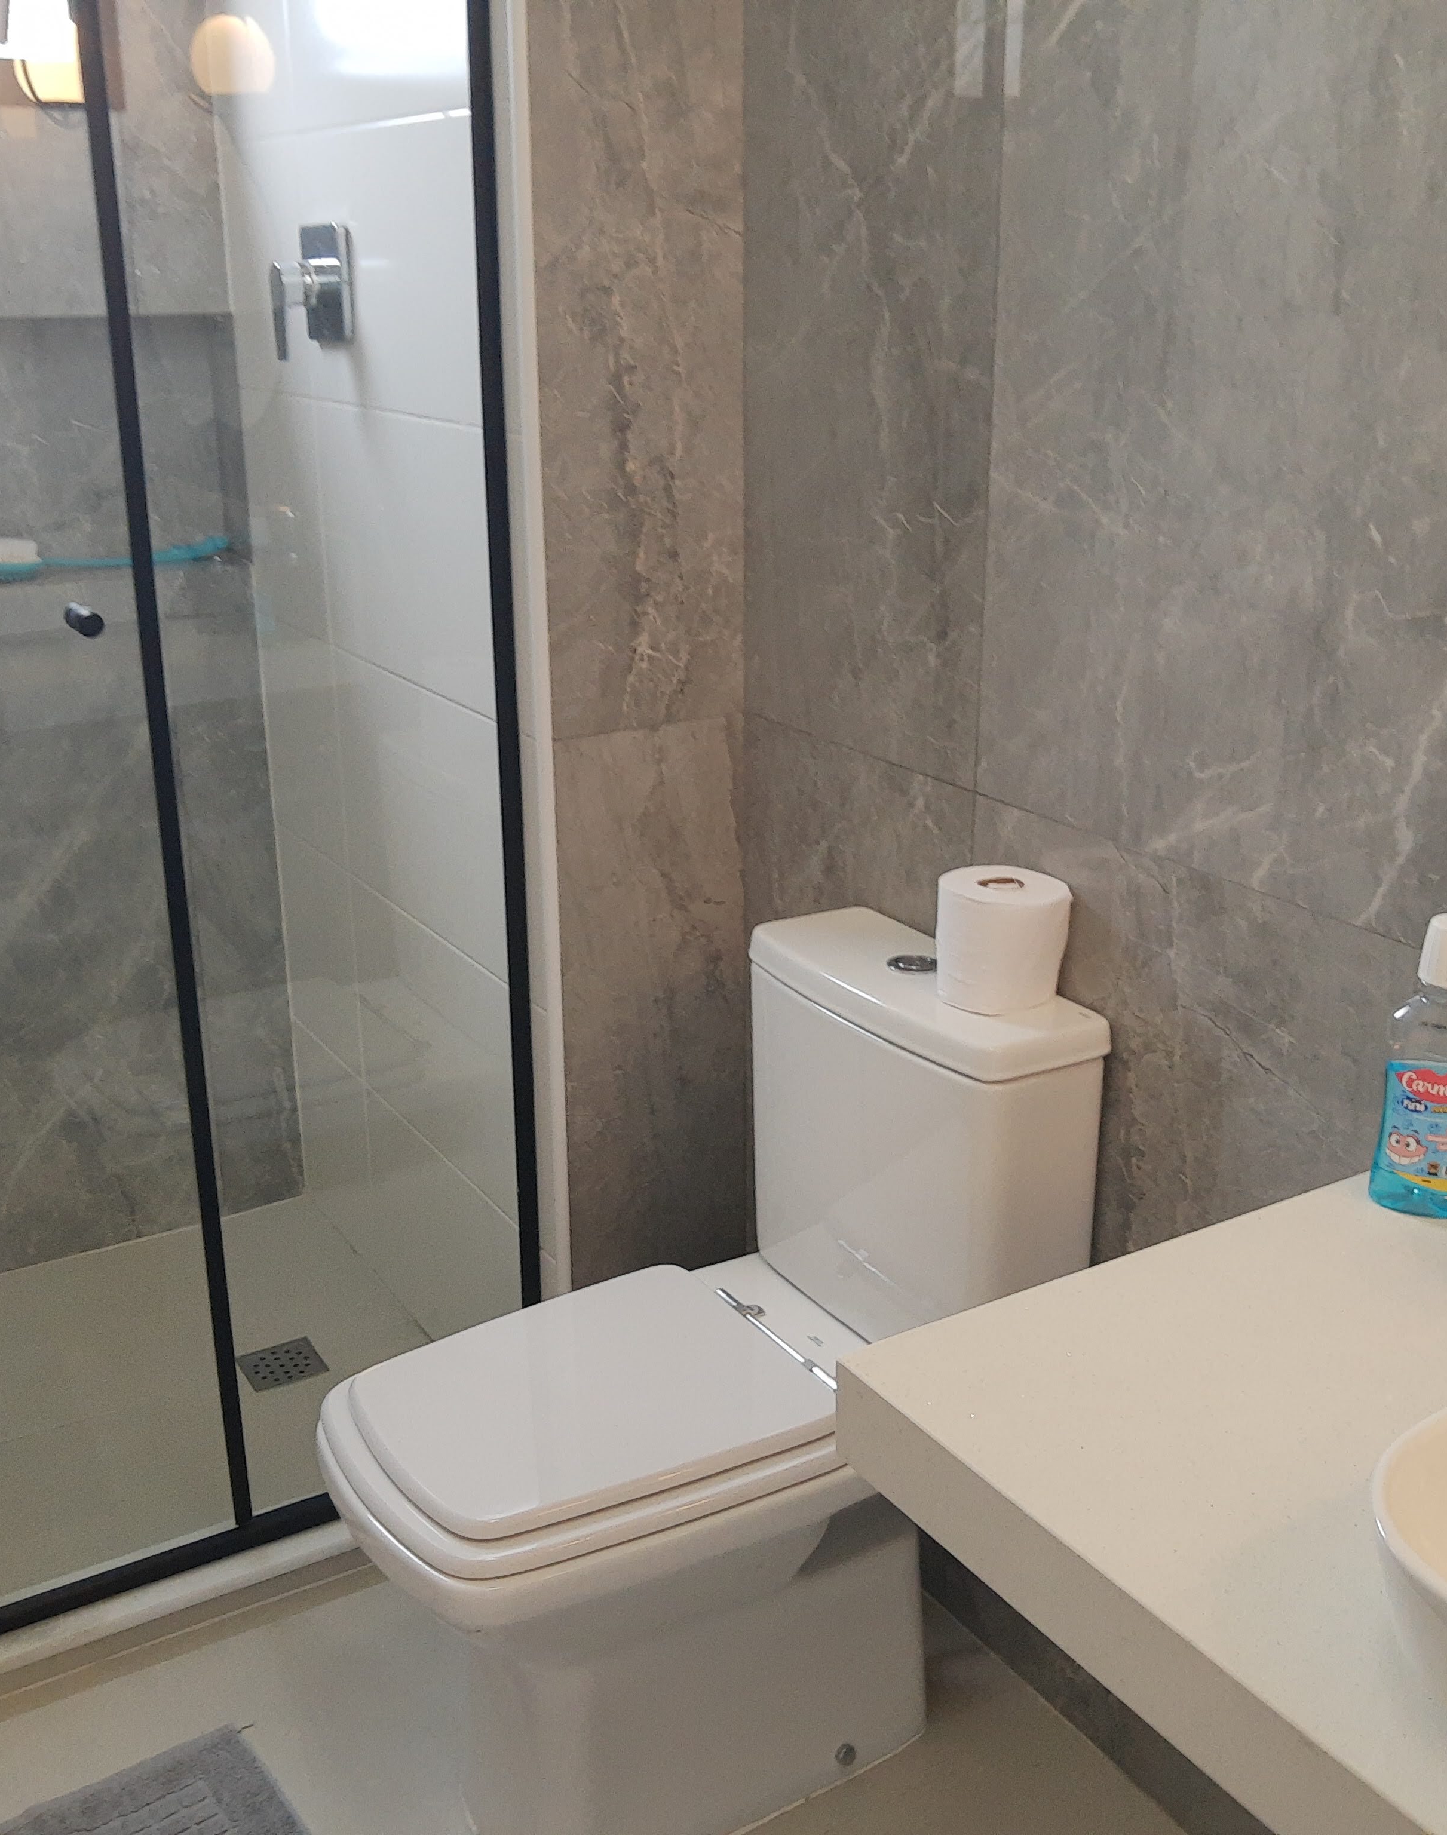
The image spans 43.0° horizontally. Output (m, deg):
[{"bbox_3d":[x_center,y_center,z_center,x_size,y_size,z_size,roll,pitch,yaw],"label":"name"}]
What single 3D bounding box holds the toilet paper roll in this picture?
[{"bbox_3d":[0.242,0.019,1.593,0.112,0.098,0.112,0,19,0],"label":"toilet paper roll"}]

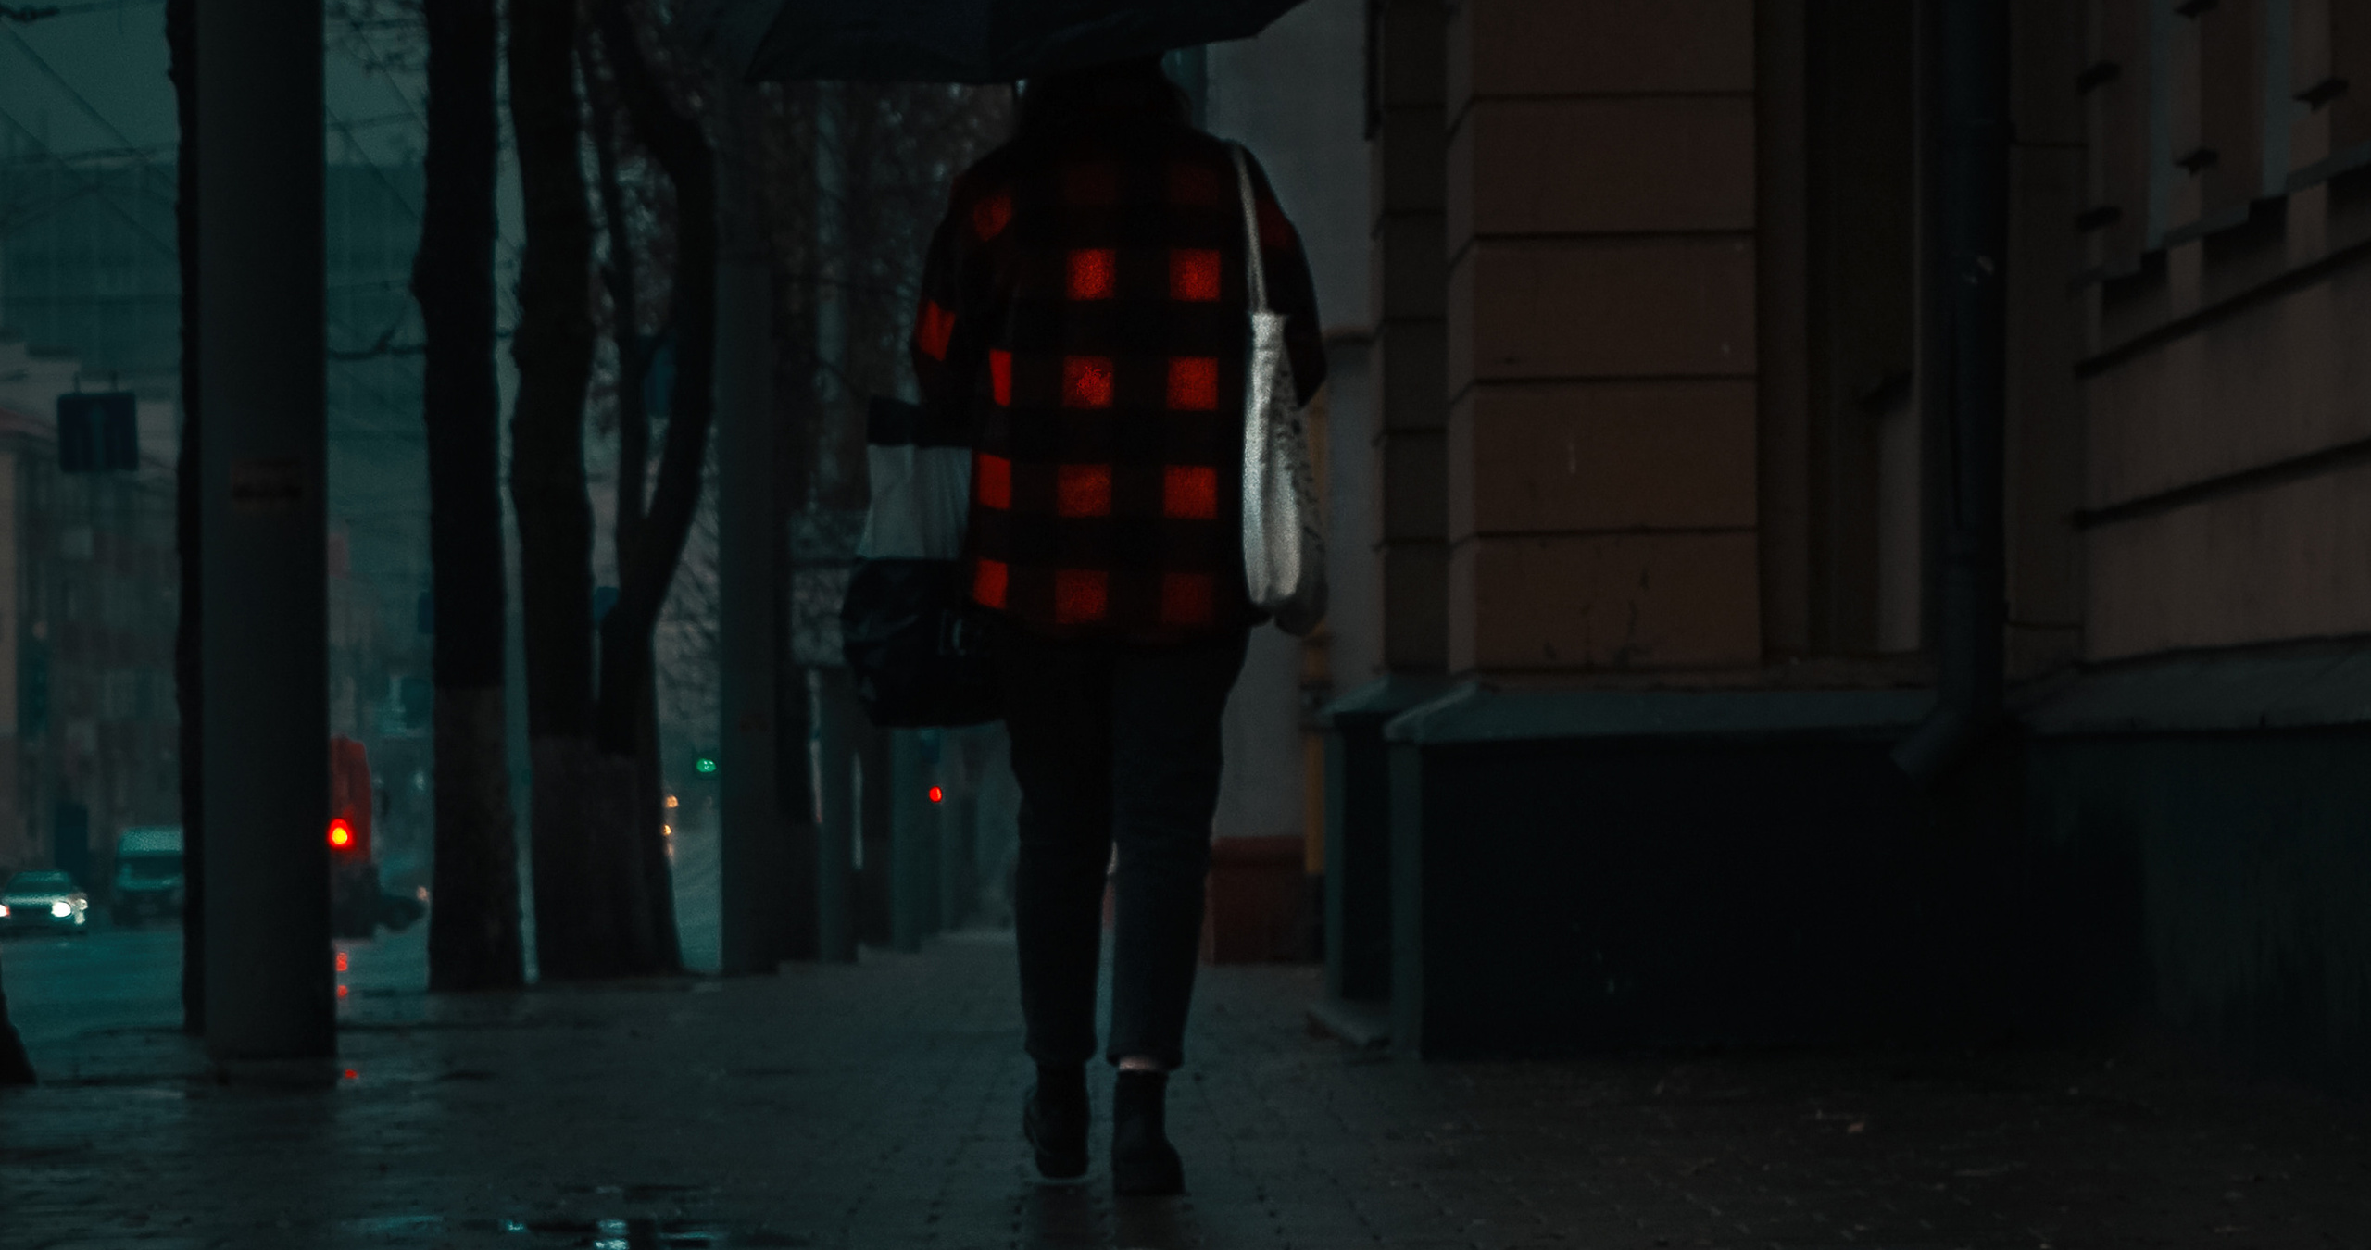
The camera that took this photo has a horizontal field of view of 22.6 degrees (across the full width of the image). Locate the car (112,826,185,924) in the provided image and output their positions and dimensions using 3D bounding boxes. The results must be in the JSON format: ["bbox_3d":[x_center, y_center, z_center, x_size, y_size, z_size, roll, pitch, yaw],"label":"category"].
[{"bbox_3d":[-26.500,6.550,154.000,2.000,2.500,5.500,0,-2,-1],"label":"car"}]

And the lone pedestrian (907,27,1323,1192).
[{"bbox_3d":[-0.091,-0.069,7.970,0.560,1.660,0.420,0,-2,-1],"label":"lone pedestrian"}]

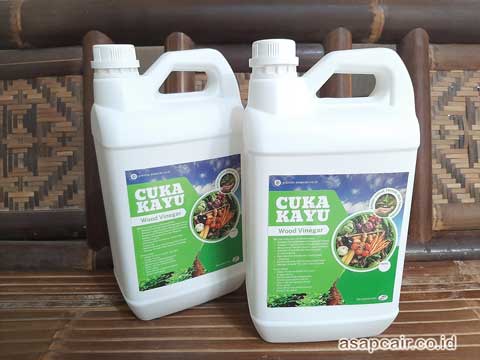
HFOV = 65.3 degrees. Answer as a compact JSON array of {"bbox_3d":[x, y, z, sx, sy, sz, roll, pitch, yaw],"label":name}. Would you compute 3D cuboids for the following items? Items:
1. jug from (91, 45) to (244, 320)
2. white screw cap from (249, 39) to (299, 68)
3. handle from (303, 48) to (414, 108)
[{"bbox_3d":[-0.085,-0.002,0.483,0.175,0.324,0.123,-10,21,-25],"label":"jug"},{"bbox_3d":[0.034,-0.127,0.374,0.051,0.023,0.051,-1,18,0],"label":"white screw cap"},{"bbox_3d":[0.119,-0.107,0.385,0.113,0.053,0.043,-2,18,-2],"label":"handle"}]

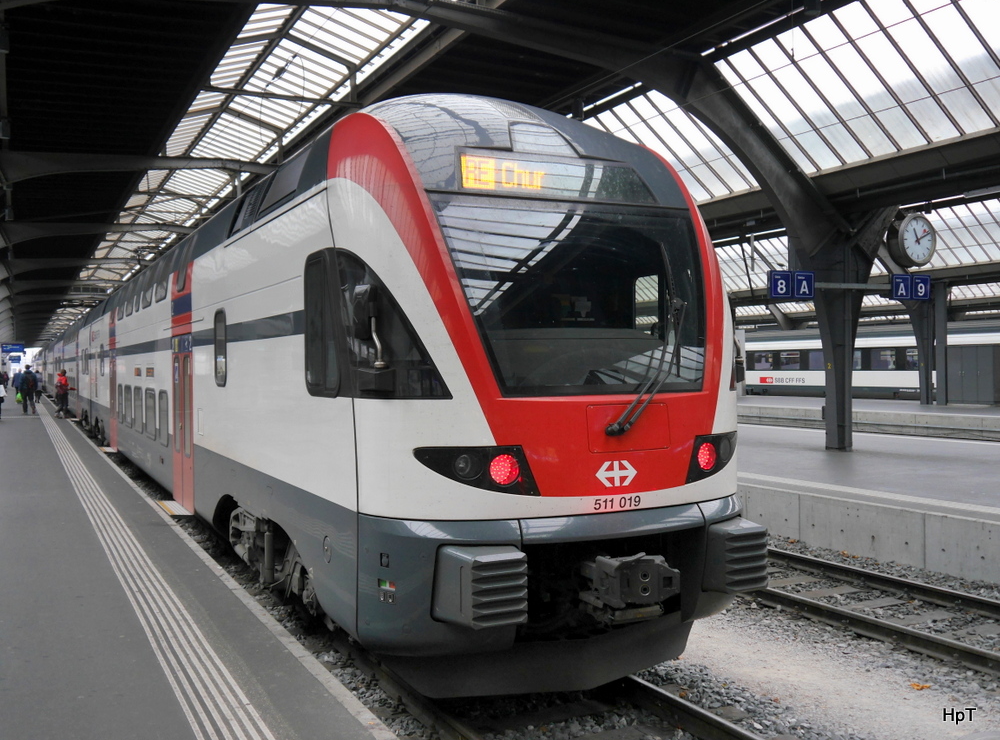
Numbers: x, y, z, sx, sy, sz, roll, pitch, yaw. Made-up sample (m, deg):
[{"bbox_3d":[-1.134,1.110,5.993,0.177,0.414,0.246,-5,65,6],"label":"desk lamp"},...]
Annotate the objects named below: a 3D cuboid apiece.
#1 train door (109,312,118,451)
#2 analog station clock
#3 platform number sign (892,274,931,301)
[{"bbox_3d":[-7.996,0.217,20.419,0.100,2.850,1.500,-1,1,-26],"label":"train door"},{"bbox_3d":[7.928,-2.500,18.910,1.000,1.000,0.300,-1,1,-26],"label":"analog station clock"},{"bbox_3d":[7.806,-1.568,18.707,1.000,0.480,0.100,-1,1,-26],"label":"platform number sign"}]

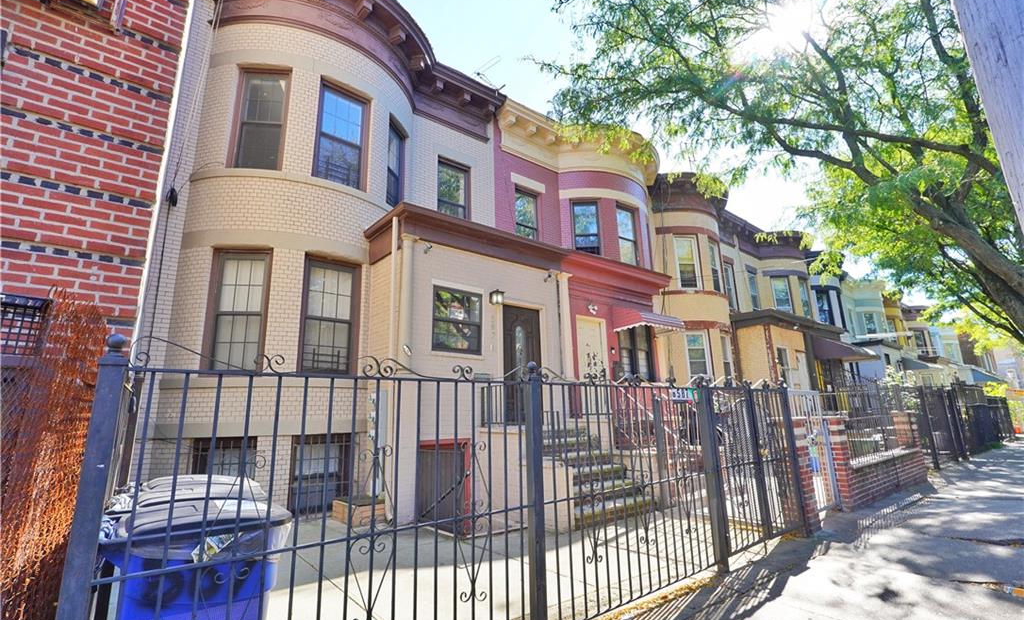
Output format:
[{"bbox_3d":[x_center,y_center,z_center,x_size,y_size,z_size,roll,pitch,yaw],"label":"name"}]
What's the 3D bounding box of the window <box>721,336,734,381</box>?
[{"bbox_3d":[7.063,1.653,14.842,0.820,1.680,0.160,9,-17,-39],"label":"window"}]

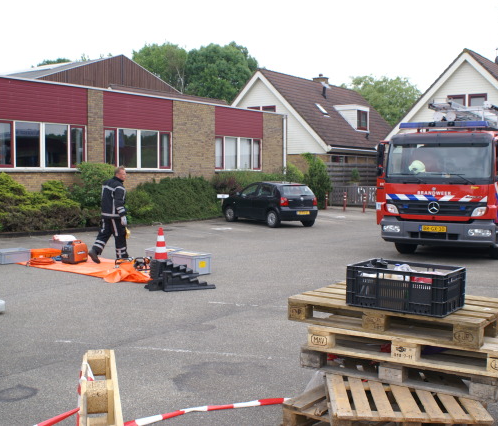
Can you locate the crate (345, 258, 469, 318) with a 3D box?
[{"bbox_3d":[0.948,0.446,4.185,0.600,0.240,0.400,2,4,34],"label":"crate"}]

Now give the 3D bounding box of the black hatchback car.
[{"bbox_3d":[0.659,-0.345,24.120,1.660,1.465,3.900,-2,4,-35],"label":"black hatchback car"}]

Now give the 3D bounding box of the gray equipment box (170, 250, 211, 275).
[{"bbox_3d":[-1.002,0.872,11.900,0.600,0.320,0.400,3,4,42],"label":"gray equipment box"}]

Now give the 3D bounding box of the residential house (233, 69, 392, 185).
[{"bbox_3d":[4.185,-4.942,45.205,9.300,8.200,13.300,2,4,34],"label":"residential house"}]

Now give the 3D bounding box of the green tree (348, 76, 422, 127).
[{"bbox_3d":[9.816,-5.290,49.777,5.800,8.400,5.800,0,3,0],"label":"green tree"}]

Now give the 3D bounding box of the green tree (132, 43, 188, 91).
[{"bbox_3d":[-6.908,-7.225,54.676,5.600,11.600,5.600,0,3,0],"label":"green tree"}]

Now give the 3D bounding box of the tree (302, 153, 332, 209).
[{"bbox_3d":[3.367,-1.592,34.566,1.500,2.750,1.500,0,3,0],"label":"tree"}]

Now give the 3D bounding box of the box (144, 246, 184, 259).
[{"bbox_3d":[-1.605,0.858,13.220,0.600,0.330,0.400,1,4,22],"label":"box"}]

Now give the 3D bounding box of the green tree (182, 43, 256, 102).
[{"bbox_3d":[-2.816,-9.424,67.569,8.000,14.600,8.000,0,3,0],"label":"green tree"}]

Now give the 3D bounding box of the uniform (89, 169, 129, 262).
[{"bbox_3d":[-2.776,0.052,13.776,0.650,1.880,0.560,-3,4,-40],"label":"uniform"}]

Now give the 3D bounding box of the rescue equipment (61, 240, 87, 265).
[{"bbox_3d":[-3.448,0.764,13.864,0.330,0.440,0.410,2,4,33],"label":"rescue equipment"}]

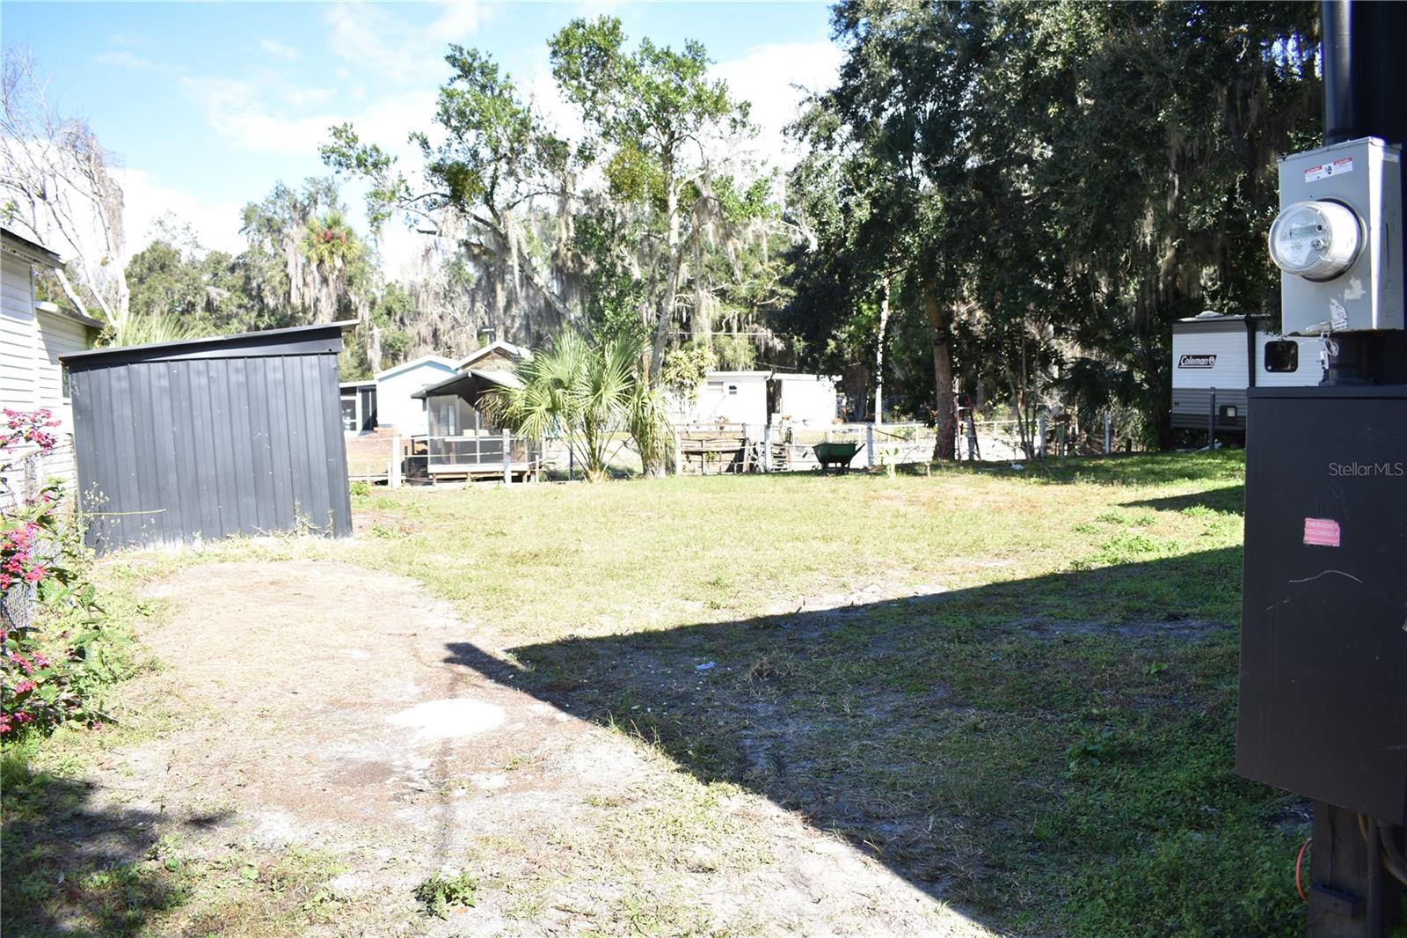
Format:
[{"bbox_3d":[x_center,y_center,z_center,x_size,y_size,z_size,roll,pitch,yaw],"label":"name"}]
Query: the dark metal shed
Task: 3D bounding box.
[{"bbox_3d":[-6.348,-0.437,14.184,3.300,2.600,2.600,-4,4,-18],"label":"dark metal shed"}]

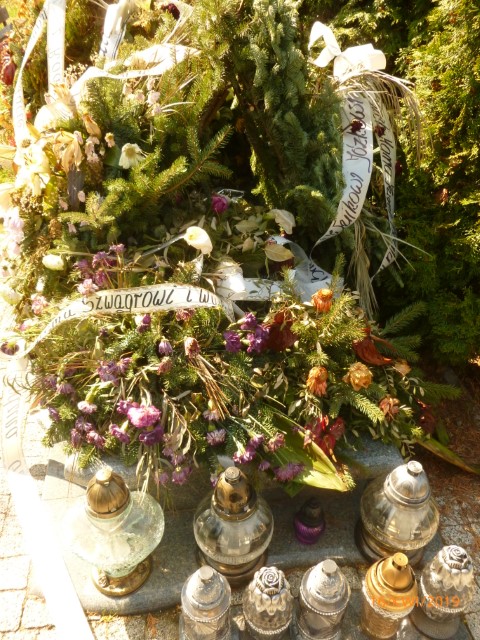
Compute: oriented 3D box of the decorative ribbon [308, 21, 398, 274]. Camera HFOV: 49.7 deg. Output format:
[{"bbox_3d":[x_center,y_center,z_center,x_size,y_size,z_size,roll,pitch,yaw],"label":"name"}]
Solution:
[{"bbox_3d":[0.394,-0.560,1.796,0.296,0.820,0.200,0,30,0],"label":"decorative ribbon"}]

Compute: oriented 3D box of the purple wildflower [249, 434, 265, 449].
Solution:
[{"bbox_3d":[0.043,0.315,1.340,0.040,0.032,0.033,0,31,0],"label":"purple wildflower"}]

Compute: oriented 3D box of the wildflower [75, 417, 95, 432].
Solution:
[{"bbox_3d":[-0.417,0.281,1.390,0.052,0.038,0.041,0,31,0],"label":"wildflower"}]

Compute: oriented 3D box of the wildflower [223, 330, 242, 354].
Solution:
[{"bbox_3d":[-0.020,0.057,1.380,0.051,0.054,0.050,2,32,0],"label":"wildflower"}]

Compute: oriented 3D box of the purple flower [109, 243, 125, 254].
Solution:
[{"bbox_3d":[-0.401,-0.232,1.680,0.050,0.034,0.039,0,31,0],"label":"purple flower"}]

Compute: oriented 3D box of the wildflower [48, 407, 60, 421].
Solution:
[{"bbox_3d":[-0.430,0.217,1.200,0.028,0.031,0.027,0,34,0],"label":"wildflower"}]

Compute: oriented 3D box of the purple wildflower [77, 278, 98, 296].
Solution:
[{"bbox_3d":[-0.465,-0.099,1.580,0.065,0.048,0.052,0,31,0],"label":"purple wildflower"}]

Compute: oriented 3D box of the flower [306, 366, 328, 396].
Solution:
[{"bbox_3d":[0.213,0.169,1.420,0.059,0.072,0.061,0,31,0],"label":"flower"}]

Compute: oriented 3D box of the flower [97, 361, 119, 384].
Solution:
[{"bbox_3d":[-0.363,0.144,1.420,0.059,0.058,0.054,0,31,0],"label":"flower"}]

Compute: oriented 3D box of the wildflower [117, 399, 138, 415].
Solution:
[{"bbox_3d":[-0.306,0.235,1.407,0.057,0.040,0.043,0,30,0],"label":"wildflower"}]

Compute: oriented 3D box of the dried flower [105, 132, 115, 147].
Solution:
[{"bbox_3d":[-0.434,-0.600,1.720,0.032,0.043,0.035,-2,33,-6],"label":"dried flower"}]

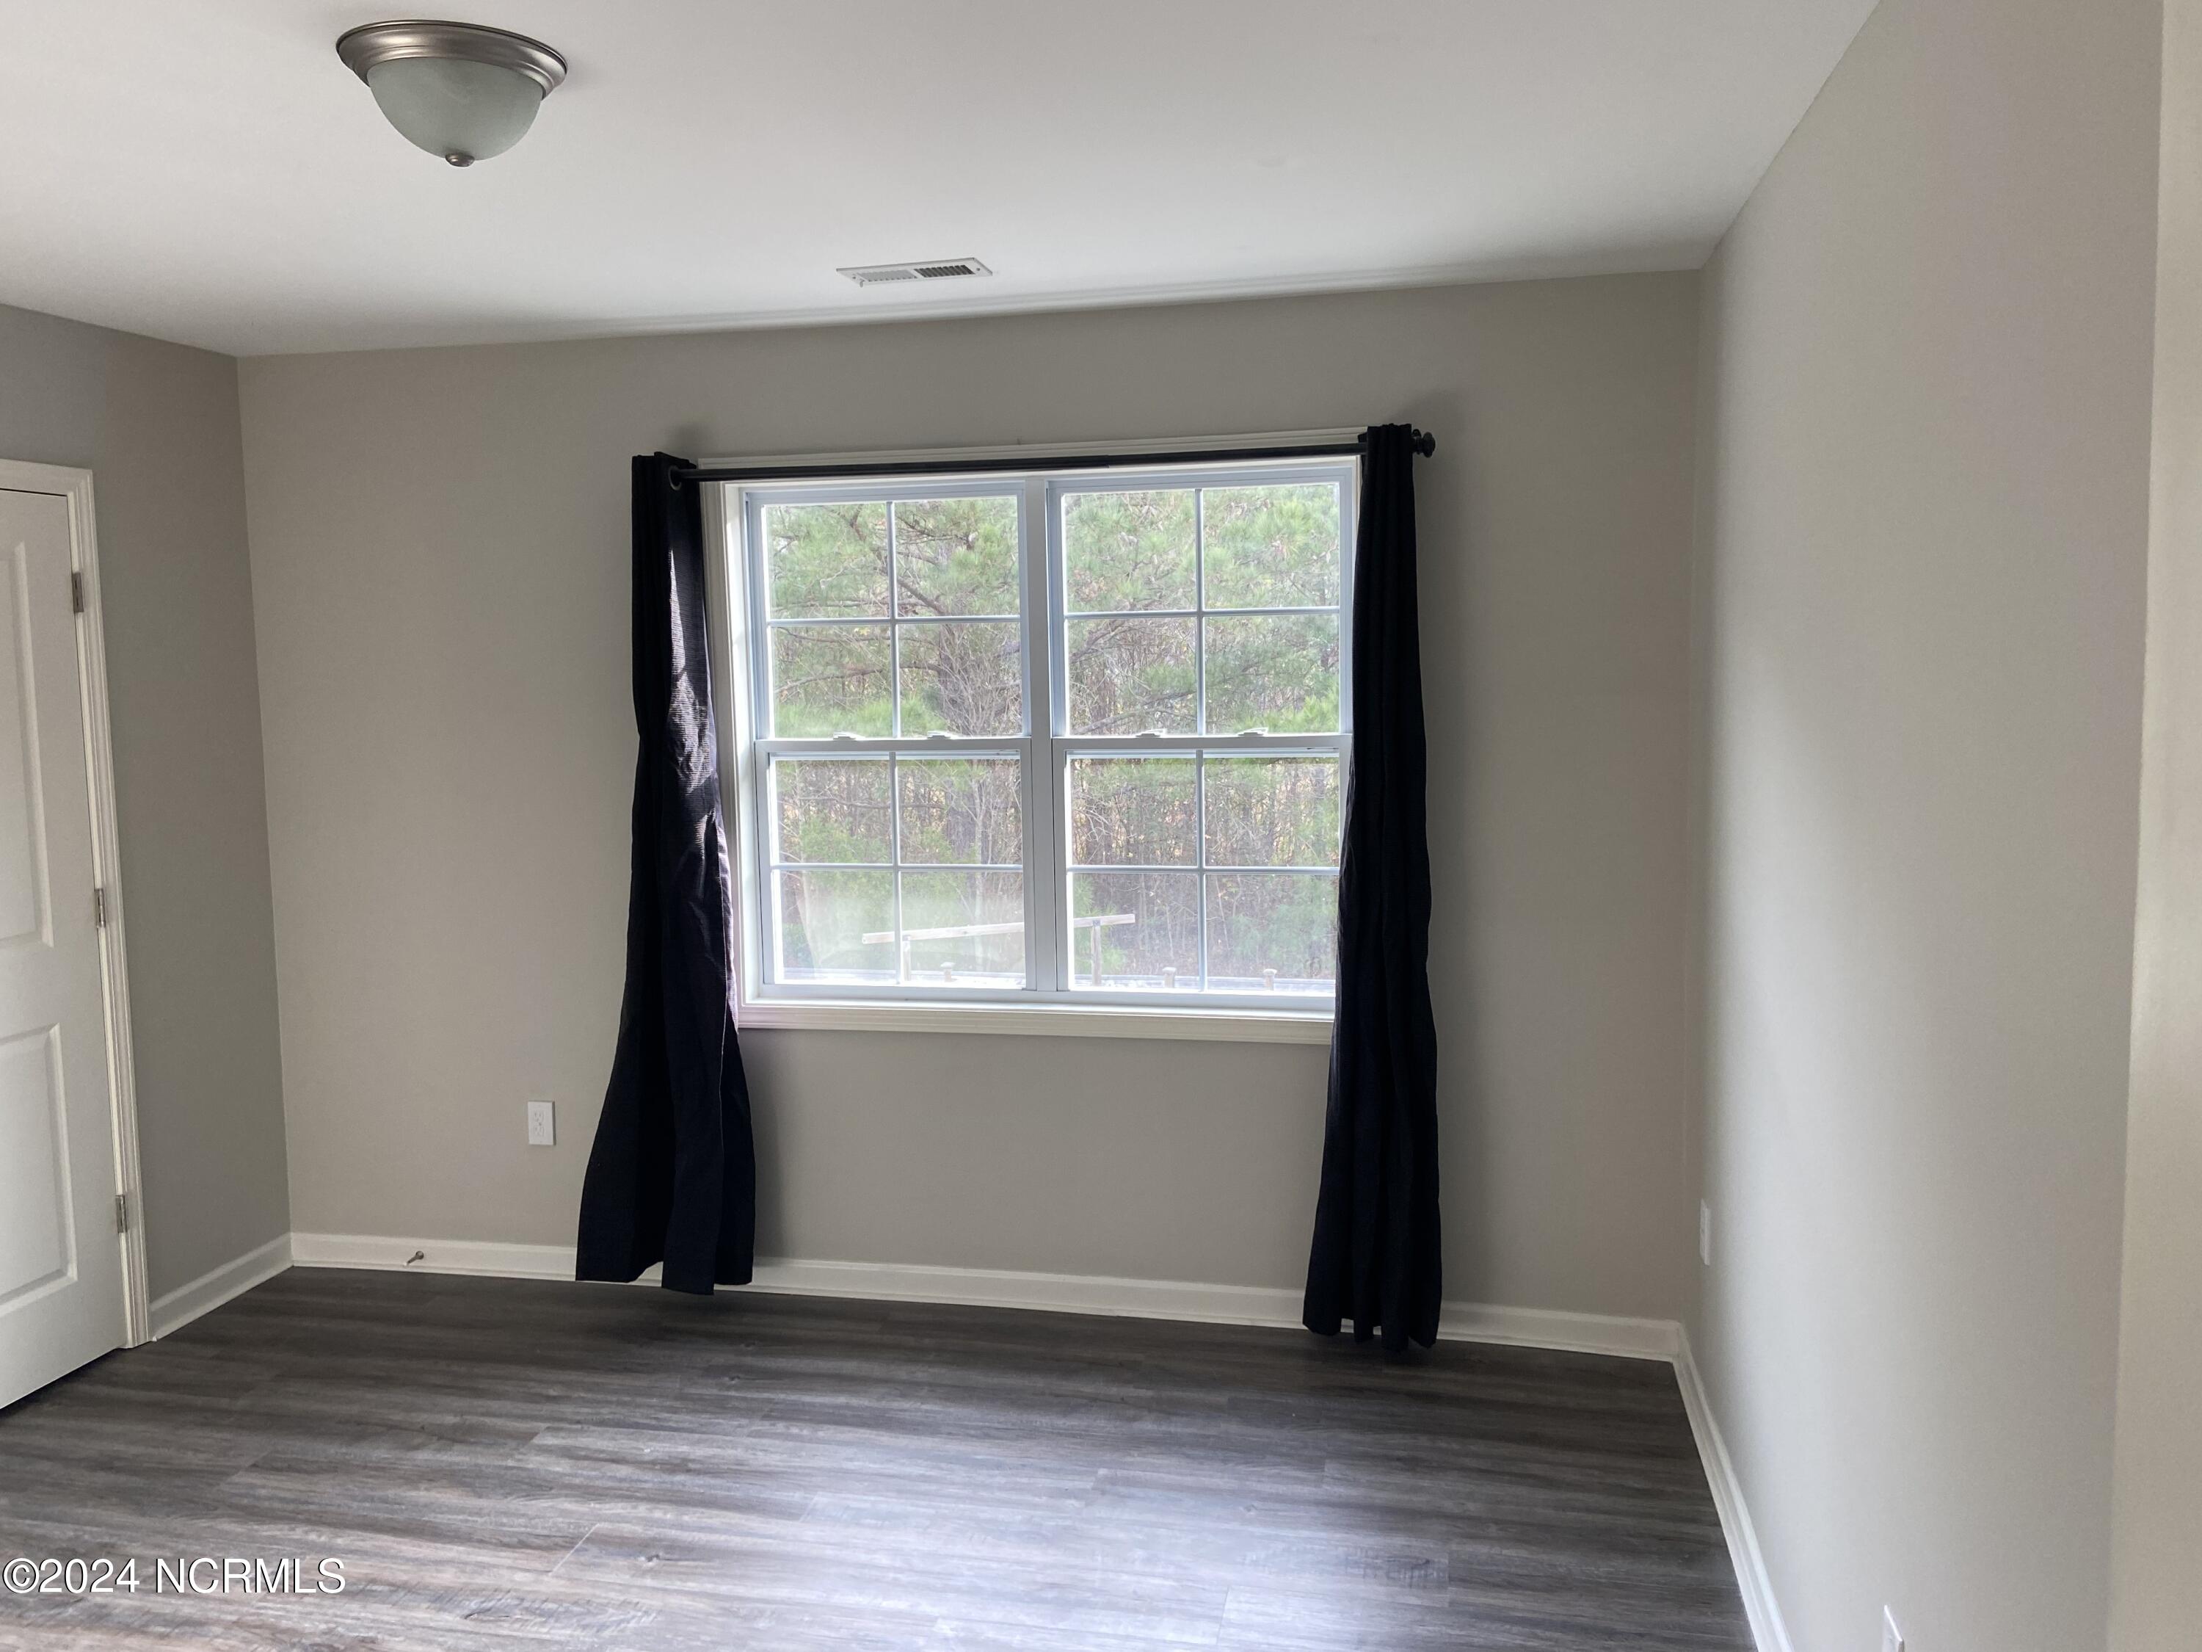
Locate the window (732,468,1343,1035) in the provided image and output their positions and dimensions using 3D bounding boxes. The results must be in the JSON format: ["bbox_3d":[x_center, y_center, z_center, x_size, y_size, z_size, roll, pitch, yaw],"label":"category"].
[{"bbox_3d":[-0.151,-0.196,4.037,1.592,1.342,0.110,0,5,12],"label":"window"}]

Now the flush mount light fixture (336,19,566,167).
[{"bbox_3d":[-0.885,-0.982,2.271,0.295,0.142,0.295,0,5,12],"label":"flush mount light fixture"}]

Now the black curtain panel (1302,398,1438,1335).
[{"bbox_3d":[0.620,0.162,3.764,0.310,2.103,0.170,0,5,12],"label":"black curtain panel"}]

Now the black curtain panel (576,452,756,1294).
[{"bbox_3d":[-1.107,0.142,4.127,0.451,2.093,0.180,0,5,12],"label":"black curtain panel"}]

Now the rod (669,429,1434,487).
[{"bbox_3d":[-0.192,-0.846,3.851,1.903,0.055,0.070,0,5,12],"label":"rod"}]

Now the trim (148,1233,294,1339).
[{"bbox_3d":[-2.275,1.191,4.292,0.020,0.098,0.511,0,5,12],"label":"trim"}]

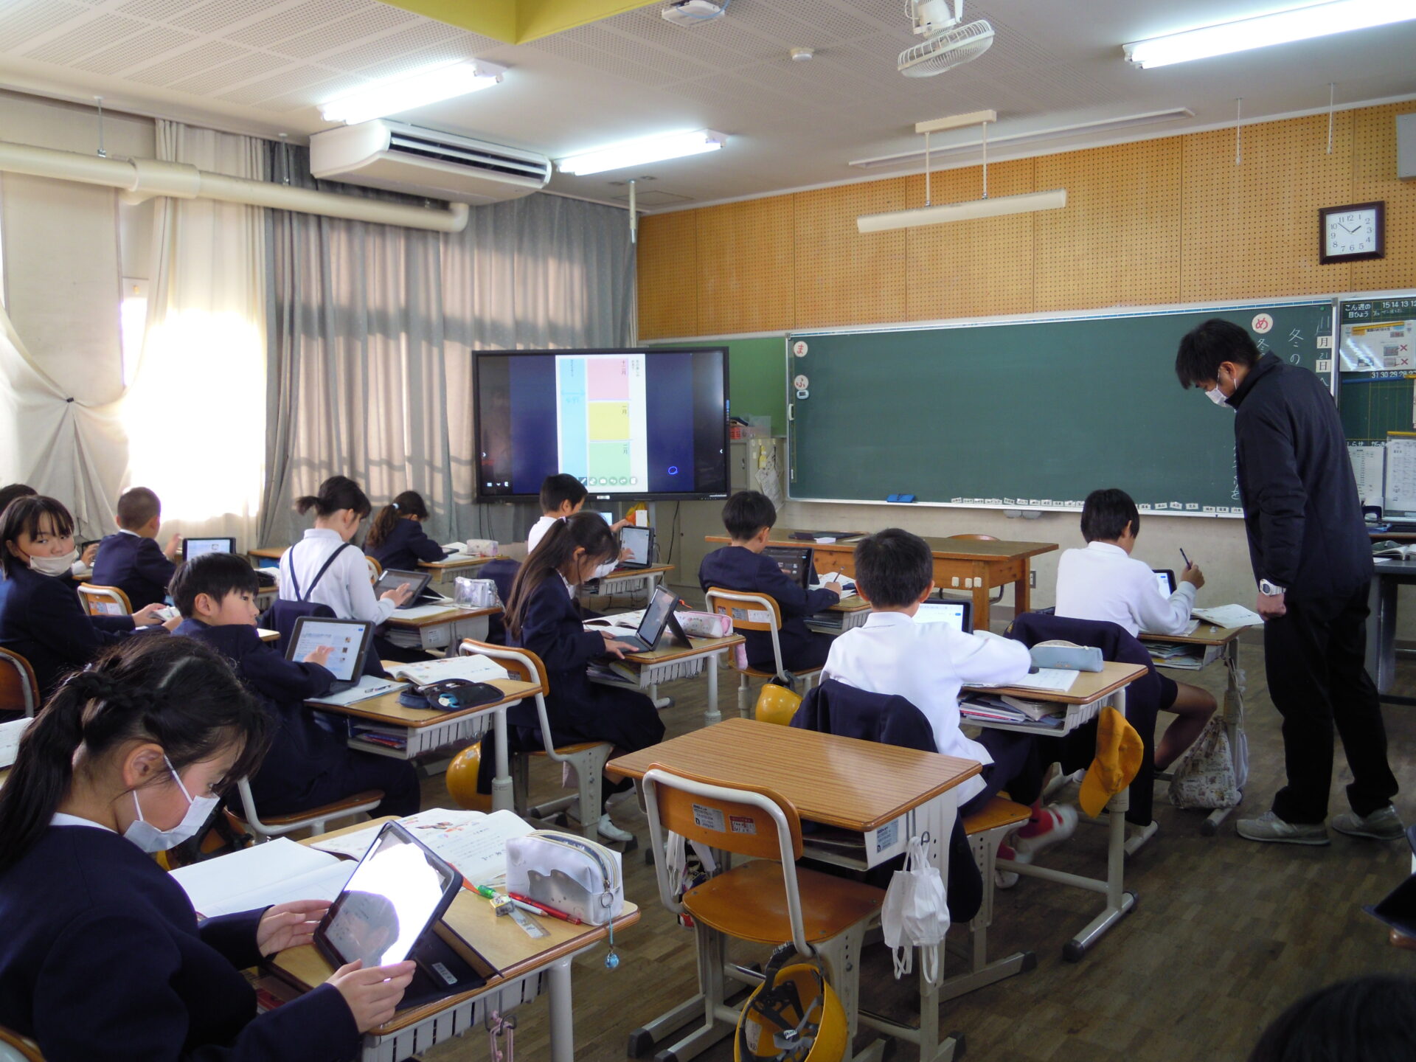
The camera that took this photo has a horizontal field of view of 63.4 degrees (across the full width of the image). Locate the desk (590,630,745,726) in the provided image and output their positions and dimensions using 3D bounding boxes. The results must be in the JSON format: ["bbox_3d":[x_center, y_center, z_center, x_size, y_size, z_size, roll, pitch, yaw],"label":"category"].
[{"bbox_3d":[-0.261,0.669,3.876,0.650,0.640,0.450,4,7,39],"label":"desk"}]

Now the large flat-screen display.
[{"bbox_3d":[-0.650,-0.649,7.094,1.578,0.938,0.090,-1,6,1],"label":"large flat-screen display"}]

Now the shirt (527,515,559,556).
[{"bbox_3d":[-0.668,0.182,5.258,0.400,0.480,0.420,4,8,38],"label":"shirt"}]

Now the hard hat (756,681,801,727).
[{"bbox_3d":[0.276,0.636,4.050,0.210,0.150,0.260,-6,-39,44],"label":"hard hat"}]

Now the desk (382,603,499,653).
[{"bbox_3d":[-1.158,0.611,4.521,0.650,0.640,0.440,4,7,39],"label":"desk"}]

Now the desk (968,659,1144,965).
[{"bbox_3d":[0.823,0.716,3.206,0.650,0.685,0.450,4,7,39],"label":"desk"}]

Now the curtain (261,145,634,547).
[{"bbox_3d":[-1.516,-1.010,7.731,0.150,2.600,3.050,4,8,38],"label":"curtain"}]

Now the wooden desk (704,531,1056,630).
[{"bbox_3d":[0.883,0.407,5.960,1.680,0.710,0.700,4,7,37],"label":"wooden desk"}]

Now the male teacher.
[{"bbox_3d":[1.871,0.148,3.691,0.490,1.670,0.650,-6,8,-43],"label":"male teacher"}]

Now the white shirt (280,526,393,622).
[{"bbox_3d":[-1.322,0.204,4.090,0.400,0.440,0.380,2,7,30],"label":"white shirt"}]

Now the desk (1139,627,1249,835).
[{"bbox_3d":[1.539,0.636,4.057,0.650,0.647,0.450,4,7,39],"label":"desk"}]

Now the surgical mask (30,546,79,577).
[{"bbox_3d":[-1.946,0.094,3.400,0.070,0.085,0.140,-5,9,36],"label":"surgical mask"}]

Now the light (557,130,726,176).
[{"bbox_3d":[-0.436,-2.351,7.196,1.250,0.095,0.230,3,7,36],"label":"light"}]

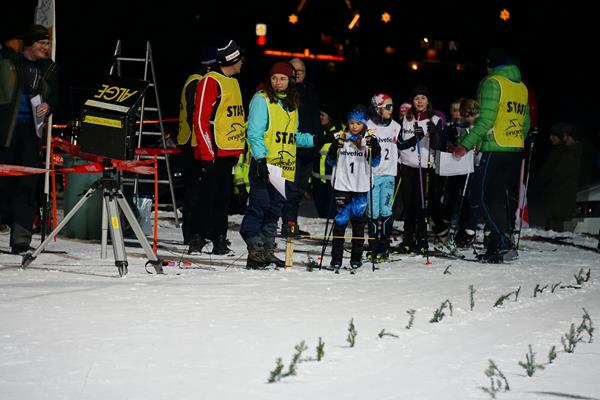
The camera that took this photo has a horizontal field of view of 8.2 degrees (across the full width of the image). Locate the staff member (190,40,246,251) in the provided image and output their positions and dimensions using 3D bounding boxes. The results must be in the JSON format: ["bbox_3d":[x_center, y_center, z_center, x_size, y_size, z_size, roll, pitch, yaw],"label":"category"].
[{"bbox_3d":[-0.723,-0.464,36.500,0.380,1.865,0.530,2,2,44],"label":"staff member"}]

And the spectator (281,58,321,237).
[{"bbox_3d":[-0.015,-0.515,41.300,0.530,1.770,0.360,0,2,14],"label":"spectator"}]

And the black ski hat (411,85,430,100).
[{"bbox_3d":[1.067,-0.952,36.900,0.185,0.145,0.210,1,1,6],"label":"black ski hat"}]

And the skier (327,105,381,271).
[{"bbox_3d":[0.449,-0.105,35.000,0.460,1.370,0.420,1,2,3],"label":"skier"}]

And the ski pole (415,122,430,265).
[{"bbox_3d":[1.070,-0.057,36.300,0.080,1.250,0.100,-4,-14,0],"label":"ski pole"}]

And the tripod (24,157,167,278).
[{"bbox_3d":[-1.688,0.126,33.900,1.130,0.940,1.080,0,2,0],"label":"tripod"}]

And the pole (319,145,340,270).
[{"bbox_3d":[0.255,0.041,34.250,0.070,1.090,0.070,9,9,0],"label":"pole"}]

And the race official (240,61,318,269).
[{"bbox_3d":[-0.173,-0.291,35.100,0.560,1.740,0.460,0,2,-34],"label":"race official"}]

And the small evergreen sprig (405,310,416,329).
[{"bbox_3d":[0.710,0.768,26.900,0.075,0.130,0.075,1,2,0],"label":"small evergreen sprig"}]

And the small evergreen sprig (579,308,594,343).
[{"bbox_3d":[1.698,0.747,24.700,0.100,0.195,0.090,0,2,0],"label":"small evergreen sprig"}]

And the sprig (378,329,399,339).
[{"bbox_3d":[0.554,0.838,26.100,0.125,0.060,0.080,1,2,0],"label":"sprig"}]

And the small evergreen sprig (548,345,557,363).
[{"bbox_3d":[1.394,0.853,23.000,0.048,0.110,0.050,0,2,0],"label":"small evergreen sprig"}]

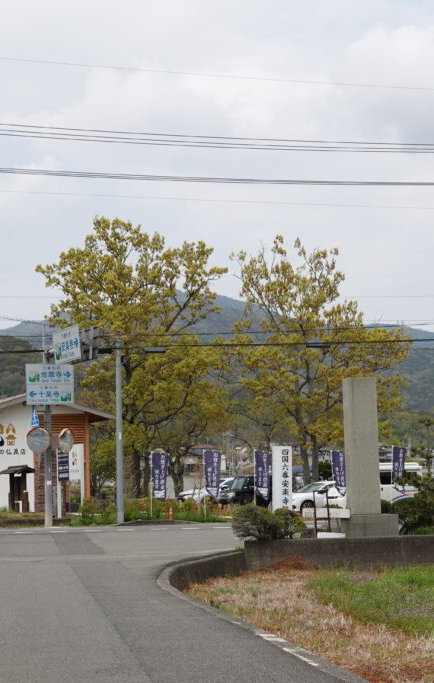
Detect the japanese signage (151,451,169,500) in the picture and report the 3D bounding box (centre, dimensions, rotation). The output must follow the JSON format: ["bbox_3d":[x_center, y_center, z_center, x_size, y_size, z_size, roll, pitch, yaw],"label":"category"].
[{"bbox_3d":[-2.057,4.897,58.000,0.600,1.800,0.060,-1,-5,-3],"label":"japanese signage"}]

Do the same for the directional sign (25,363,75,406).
[{"bbox_3d":[-5.404,1.405,51.700,1.540,1.300,0.100,0,-5,-9],"label":"directional sign"}]

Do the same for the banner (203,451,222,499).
[{"bbox_3d":[-0.153,4.861,58.000,0.600,1.800,0.060,-1,-5,-3],"label":"banner"}]

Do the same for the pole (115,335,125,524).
[{"bbox_3d":[-3.234,2.928,53.000,0.200,6.300,0.200,-1,-5,-2],"label":"pole"}]

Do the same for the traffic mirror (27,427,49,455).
[{"bbox_3d":[-5.811,3.213,51.800,0.840,0.840,0.220,1,-5,-22],"label":"traffic mirror"}]

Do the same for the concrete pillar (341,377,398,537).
[{"bbox_3d":[3.096,2.384,32.600,0.880,3.350,0.880,0,-5,-17],"label":"concrete pillar"}]

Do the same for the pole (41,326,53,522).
[{"bbox_3d":[-5.533,2.726,52.000,0.240,6.660,0.240,-1,-5,-6],"label":"pole"}]

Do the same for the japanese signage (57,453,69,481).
[{"bbox_3d":[-5.203,4.186,54.000,0.450,1.050,0.080,-4,-6,28],"label":"japanese signage"}]

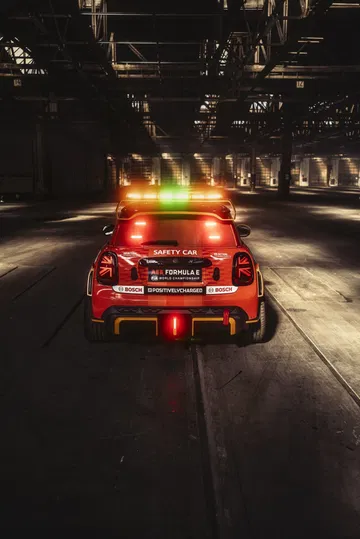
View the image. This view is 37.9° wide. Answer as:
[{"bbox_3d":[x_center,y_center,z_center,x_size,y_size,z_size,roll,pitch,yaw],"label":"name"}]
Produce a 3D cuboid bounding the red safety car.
[{"bbox_3d":[-0.040,-0.230,6.660,1.840,1.500,3.860,0,10,0],"label":"red safety car"}]

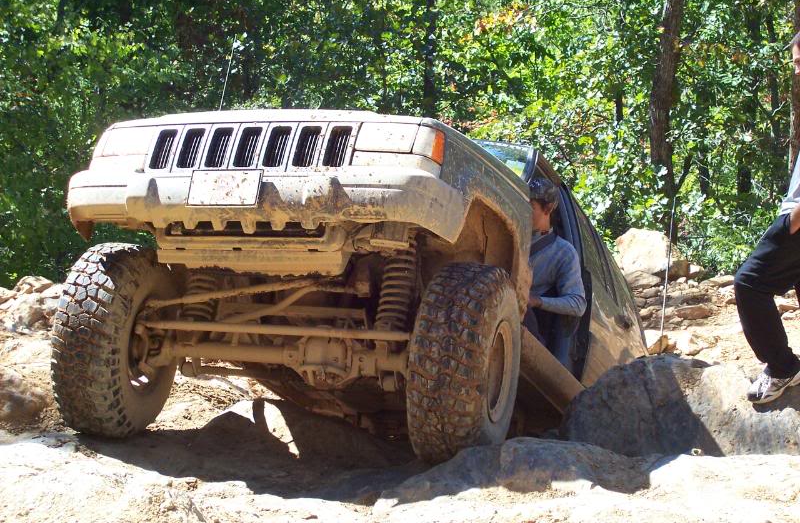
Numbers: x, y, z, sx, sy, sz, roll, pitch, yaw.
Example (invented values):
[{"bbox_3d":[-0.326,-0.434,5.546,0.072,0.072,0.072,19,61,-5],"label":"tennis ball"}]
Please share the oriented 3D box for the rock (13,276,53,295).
[{"bbox_3d":[-2.723,0.178,13.500,0.310,0.170,0.250,0,2,0],"label":"rock"}]

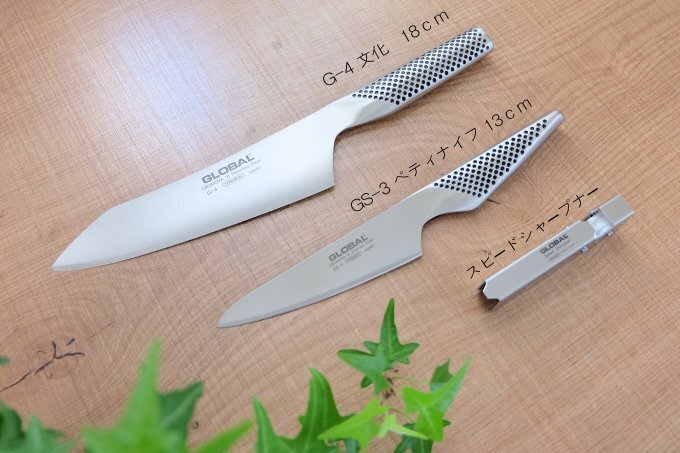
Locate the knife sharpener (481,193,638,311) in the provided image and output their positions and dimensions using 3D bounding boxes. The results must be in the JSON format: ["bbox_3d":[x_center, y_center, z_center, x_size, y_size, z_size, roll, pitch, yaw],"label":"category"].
[{"bbox_3d":[0.125,0.015,0.384,0.103,0.018,0.015,-31,72,-9],"label":"knife sharpener"}]

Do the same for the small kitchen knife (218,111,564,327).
[{"bbox_3d":[0.040,0.000,0.395,0.250,0.015,0.037,-29,71,-8],"label":"small kitchen knife"}]

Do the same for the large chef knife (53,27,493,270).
[{"bbox_3d":[-0.032,-0.042,0.410,0.314,0.021,0.056,-26,71,-7],"label":"large chef knife"}]

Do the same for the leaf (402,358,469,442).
[{"bbox_3d":[0.049,0.084,0.323,0.040,0.012,0.032,-43,75,-10],"label":"leaf"}]

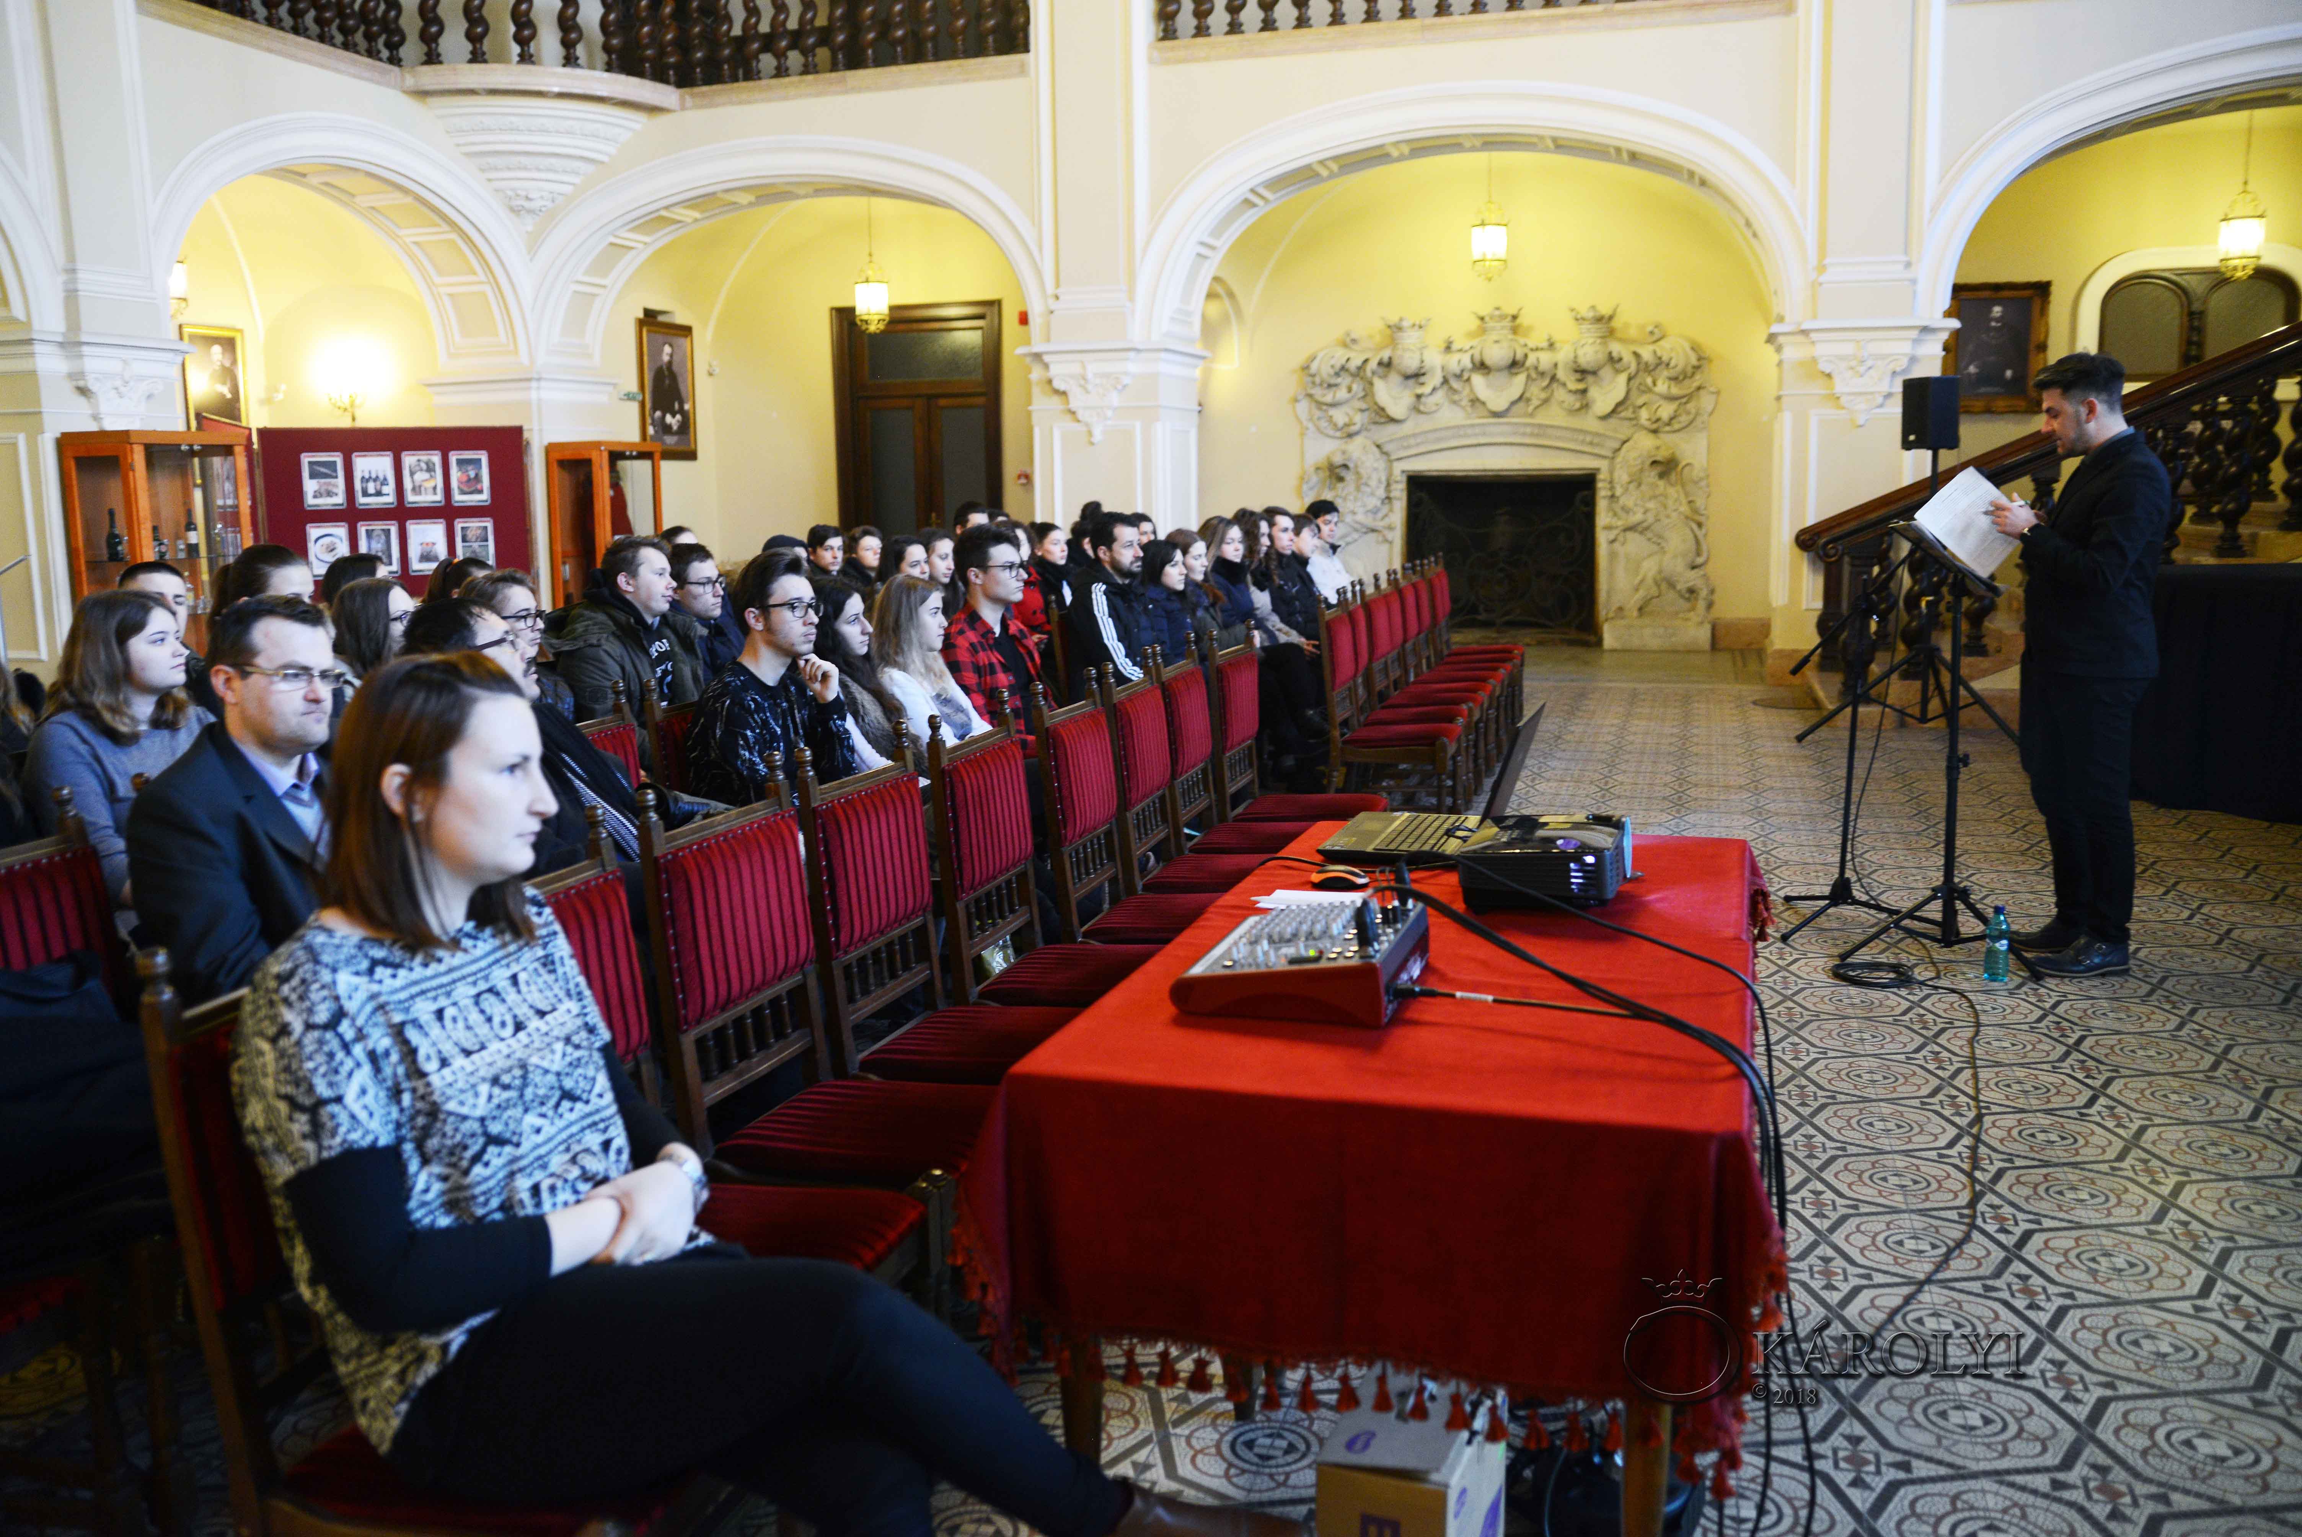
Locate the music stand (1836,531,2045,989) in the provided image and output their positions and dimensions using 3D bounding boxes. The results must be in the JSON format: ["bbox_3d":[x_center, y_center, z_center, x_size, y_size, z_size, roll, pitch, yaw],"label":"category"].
[{"bbox_3d":[2.379,-0.076,5.412,0.520,1.310,0.520,2,9,20],"label":"music stand"}]

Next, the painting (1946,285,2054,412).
[{"bbox_3d":[6.864,-3.408,14.579,0.820,1.060,0.080,1,9,16],"label":"painting"}]

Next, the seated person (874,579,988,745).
[{"bbox_3d":[-0.370,0.098,4.754,0.780,1.230,0.450,2,9,18],"label":"seated person"}]

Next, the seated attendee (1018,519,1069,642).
[{"bbox_3d":[-0.260,-0.507,8.534,0.750,1.320,0.460,2,9,18],"label":"seated attendee"}]

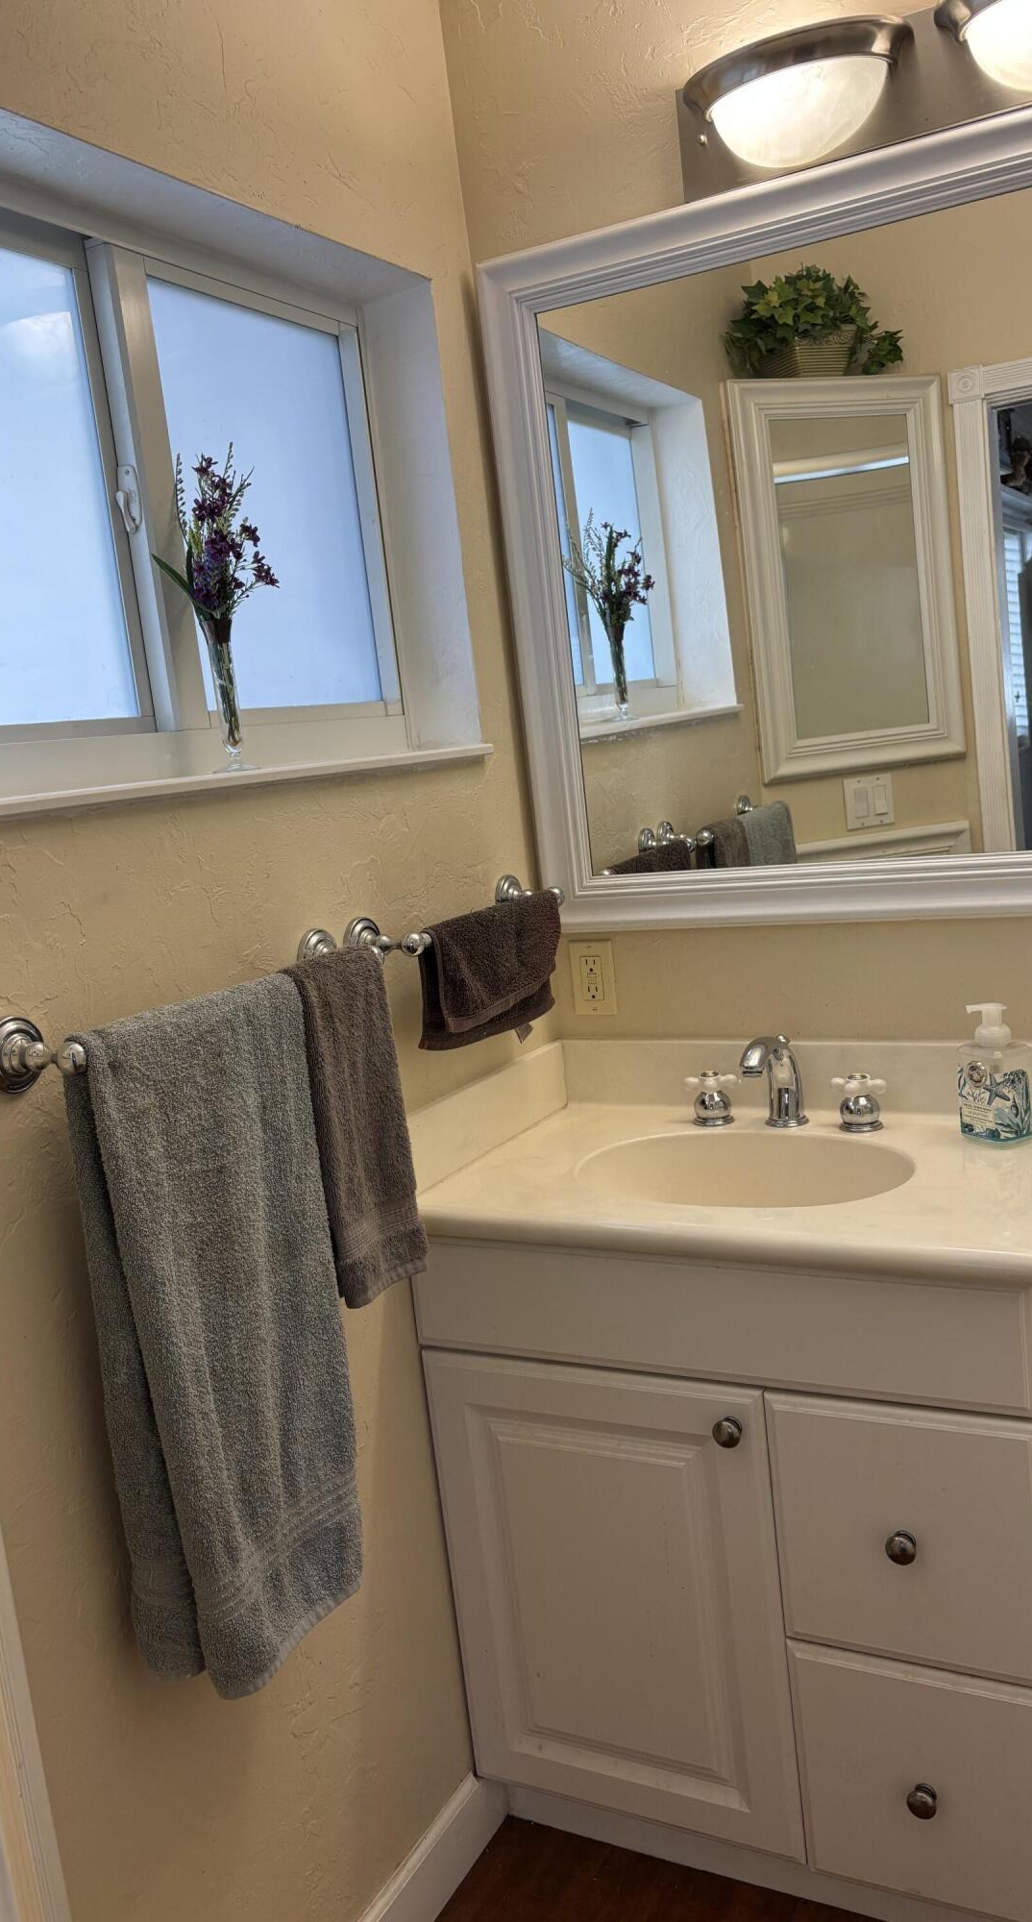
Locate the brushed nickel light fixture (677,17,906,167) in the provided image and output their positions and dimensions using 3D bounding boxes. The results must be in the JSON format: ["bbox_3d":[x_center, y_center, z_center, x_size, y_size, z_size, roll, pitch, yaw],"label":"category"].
[{"bbox_3d":[0.324,-1.028,1.727,0.284,0.117,0.115,-1,11,29],"label":"brushed nickel light fixture"}]

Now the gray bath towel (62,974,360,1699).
[{"bbox_3d":[-0.284,0.357,1.425,0.072,0.650,0.290,-1,11,29],"label":"gray bath towel"}]

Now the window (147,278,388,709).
[{"bbox_3d":[-0.302,-0.575,1.849,0.025,0.497,0.382,-1,11,29],"label":"window"}]

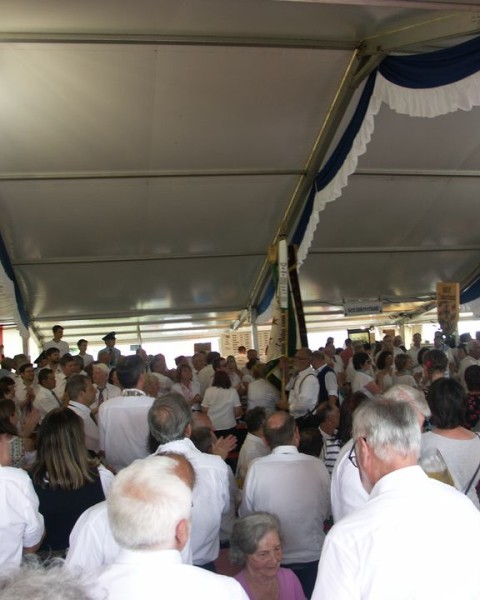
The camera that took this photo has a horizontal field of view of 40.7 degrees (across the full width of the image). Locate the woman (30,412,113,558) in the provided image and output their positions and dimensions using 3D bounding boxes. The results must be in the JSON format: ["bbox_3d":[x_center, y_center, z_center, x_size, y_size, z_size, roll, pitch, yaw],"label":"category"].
[{"bbox_3d":[-0.676,1.282,2.762,0.470,1.630,0.320,-3,-3,0],"label":"woman"}]

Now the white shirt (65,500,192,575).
[{"bbox_3d":[-0.328,0.944,2.035,0.480,0.620,0.330,-4,-3,17],"label":"white shirt"}]

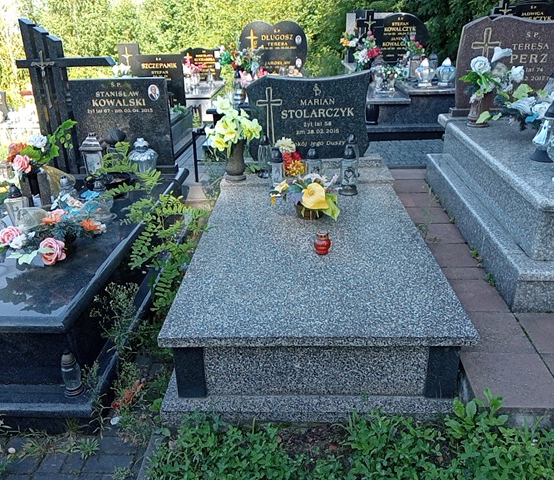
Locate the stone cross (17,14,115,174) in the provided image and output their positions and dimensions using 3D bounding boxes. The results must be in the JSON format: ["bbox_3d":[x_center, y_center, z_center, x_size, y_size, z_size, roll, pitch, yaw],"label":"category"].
[{"bbox_3d":[-1.350,-0.935,3.483,0.644,1.026,0.137,-1,24,2],"label":"stone cross"}]

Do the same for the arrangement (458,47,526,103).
[{"bbox_3d":[1.700,-1.294,4.107,0.448,0.422,0.361,0,24,3],"label":"arrangement"}]

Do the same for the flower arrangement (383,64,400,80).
[{"bbox_3d":[1.390,-1.997,6.227,0.195,0.194,0.183,0,24,3],"label":"flower arrangement"}]

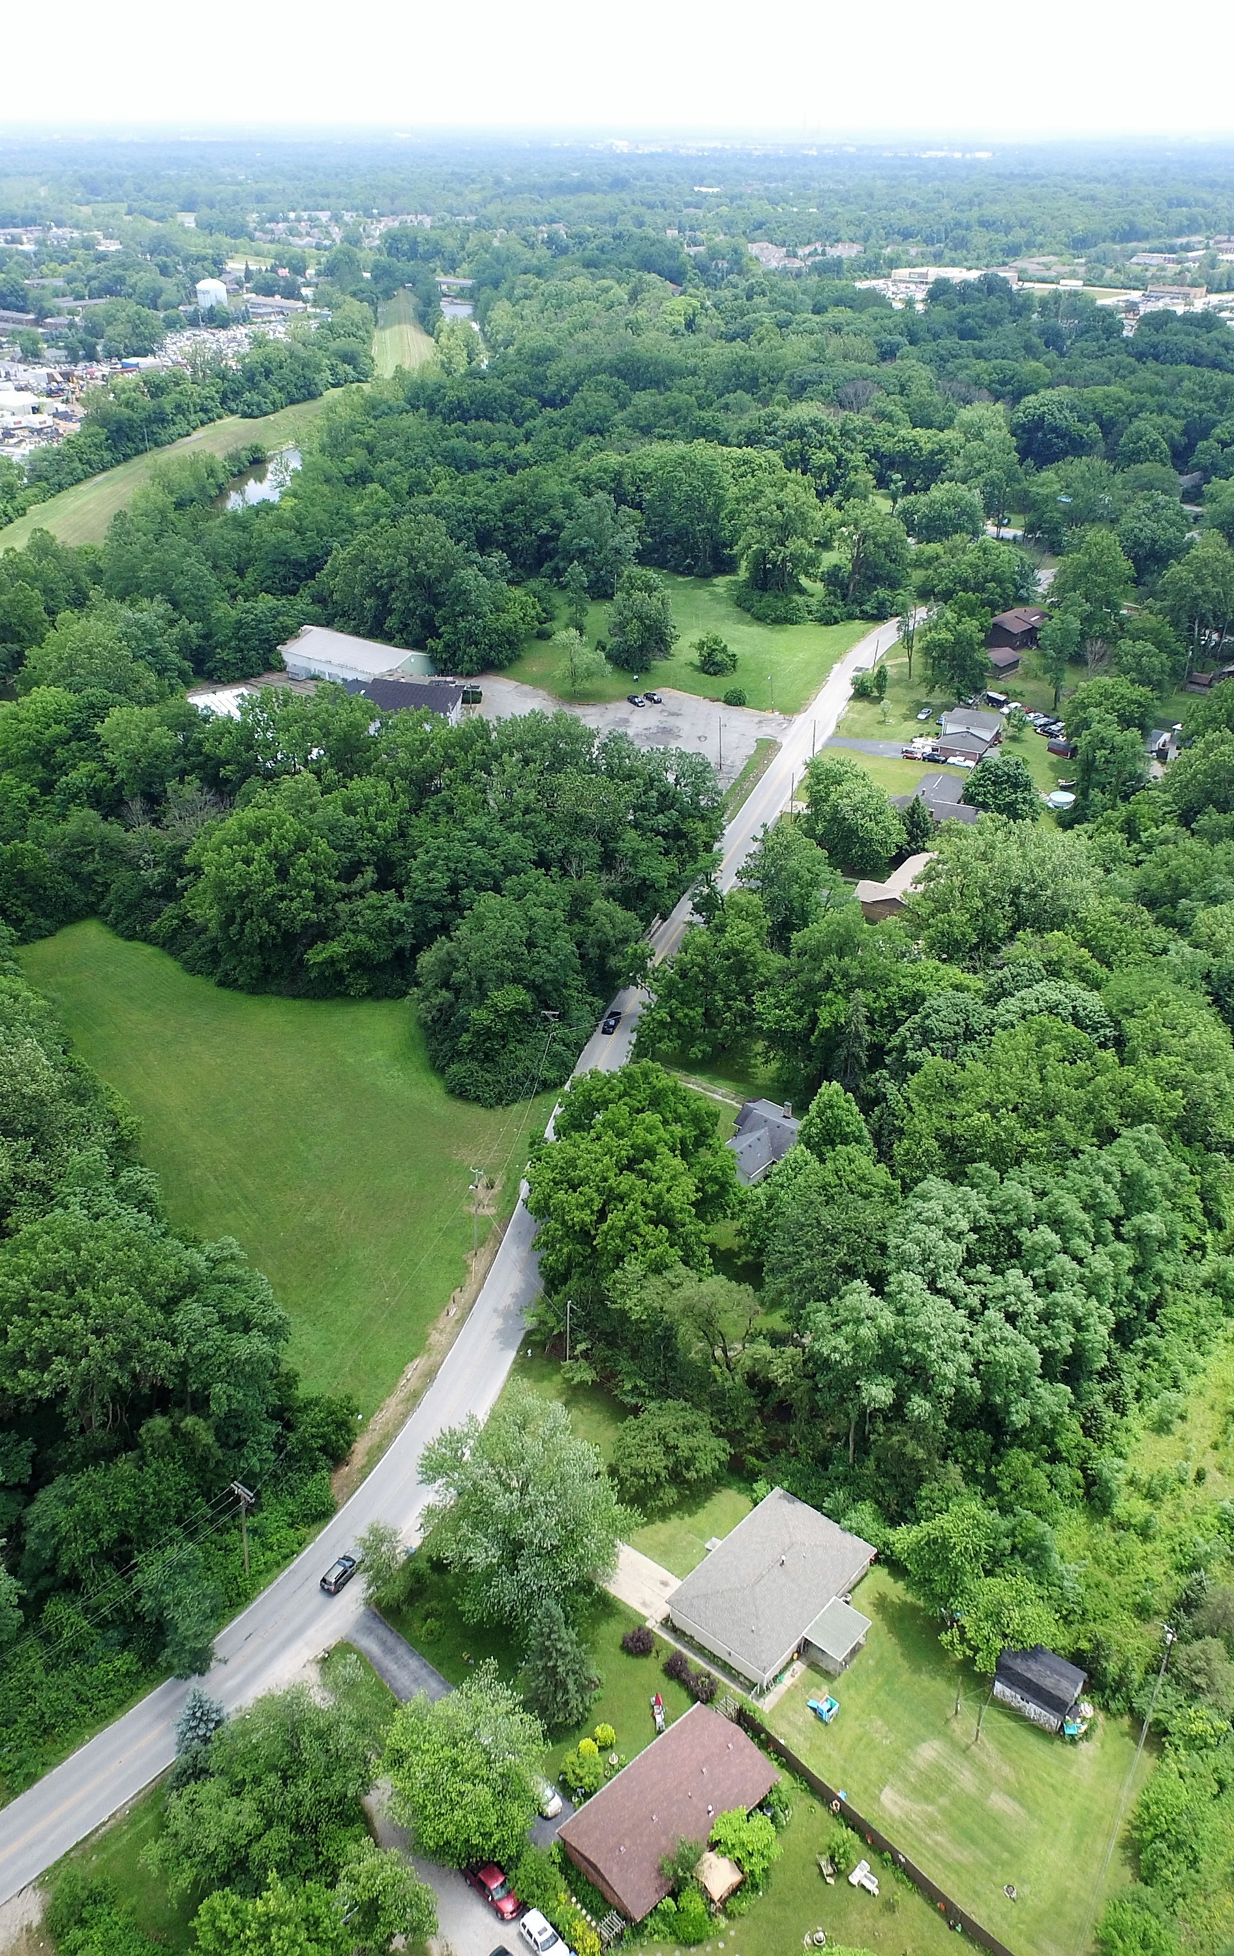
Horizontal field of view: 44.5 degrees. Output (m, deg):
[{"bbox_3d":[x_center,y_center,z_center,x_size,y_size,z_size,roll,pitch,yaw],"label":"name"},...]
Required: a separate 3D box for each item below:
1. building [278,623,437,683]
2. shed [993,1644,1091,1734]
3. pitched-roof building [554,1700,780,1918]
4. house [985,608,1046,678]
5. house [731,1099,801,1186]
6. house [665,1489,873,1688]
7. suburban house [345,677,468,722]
[{"bbox_3d":[-61.740,-78.080,364.060,35.800,7.600,20.300,21,35,31],"label":"building"},{"bbox_3d":[35.790,59.390,127.430,6.000,3.500,4.800,20,35,31],"label":"shed"},{"bbox_3d":[4.230,64.580,116.970,15.730,4.300,8.850,-25,38,-37],"label":"pitched-roof building"},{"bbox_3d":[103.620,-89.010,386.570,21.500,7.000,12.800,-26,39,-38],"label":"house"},{"bbox_3d":[17.460,20.780,193.170,11.400,5.500,13.600,23,37,34],"label":"house"},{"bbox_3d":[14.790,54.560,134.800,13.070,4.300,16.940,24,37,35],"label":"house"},{"bbox_3d":[-48.940,-62.670,339.540,27.000,5.200,15.300,8,30,12],"label":"suburban house"}]

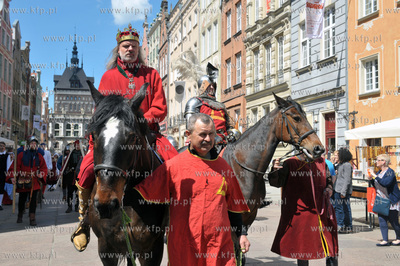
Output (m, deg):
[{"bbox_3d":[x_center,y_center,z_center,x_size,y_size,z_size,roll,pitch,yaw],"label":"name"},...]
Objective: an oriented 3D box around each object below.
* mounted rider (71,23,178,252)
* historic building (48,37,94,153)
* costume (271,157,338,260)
[{"bbox_3d":[-0.575,0.010,3.620,0.800,1.750,0.820,0,-3,-10],"label":"mounted rider"},{"bbox_3d":[-49.200,-14.700,180.000,17.500,45.500,17.000,1,-3,-16],"label":"historic building"},{"bbox_3d":[1.050,0.745,4.680,0.640,1.030,0.460,1,-3,-18],"label":"costume"}]

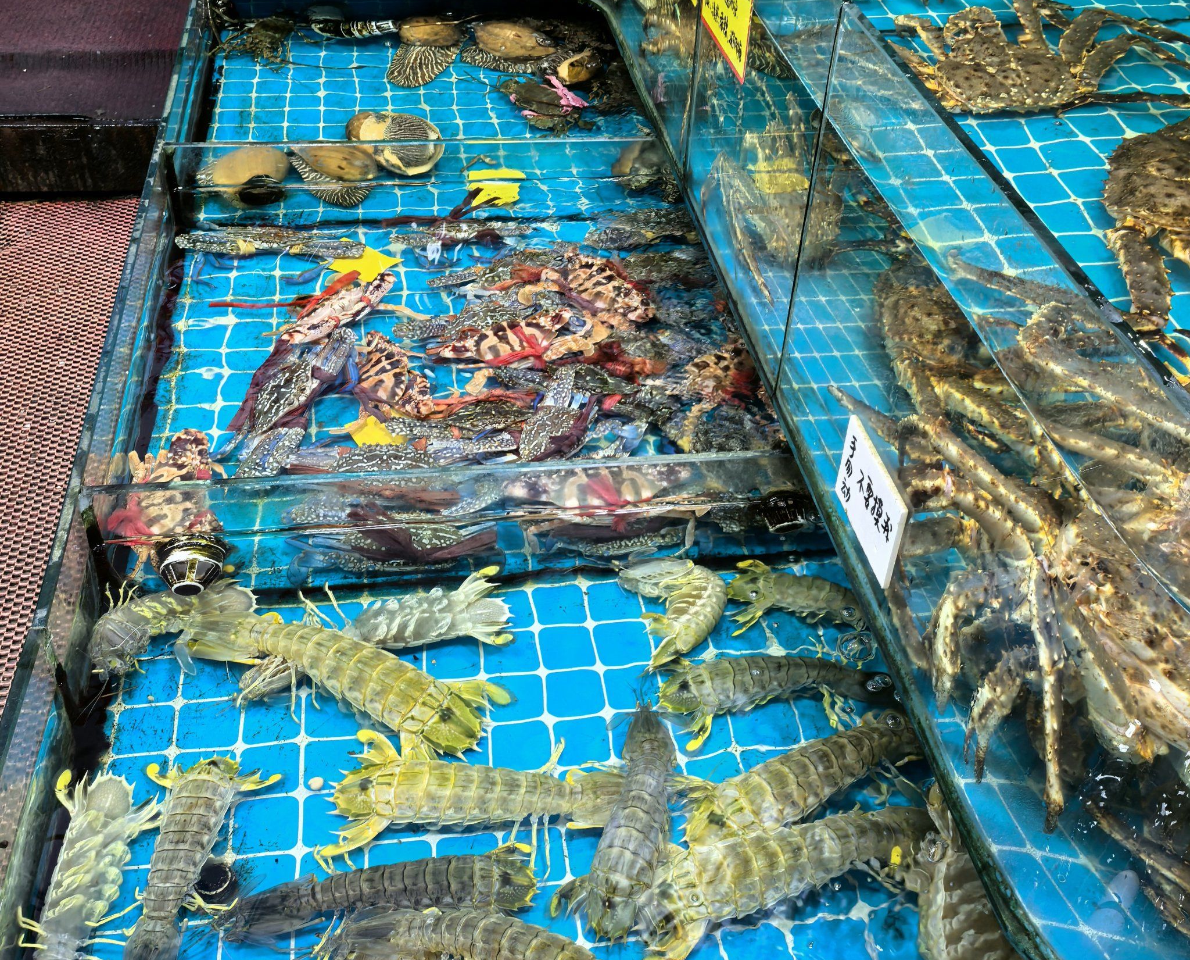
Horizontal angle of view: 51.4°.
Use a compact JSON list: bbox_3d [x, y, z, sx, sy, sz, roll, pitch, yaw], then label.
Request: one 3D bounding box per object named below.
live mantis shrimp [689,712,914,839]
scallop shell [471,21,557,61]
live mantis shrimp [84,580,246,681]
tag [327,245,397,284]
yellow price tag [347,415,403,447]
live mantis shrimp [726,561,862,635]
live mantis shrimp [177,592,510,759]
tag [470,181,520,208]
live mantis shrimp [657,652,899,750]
[{"bbox_3d":[0.171,0.232,0.988,0.222,0.040,0.064,-17,45,-21],"label":"live mantis shrimp"},{"bbox_3d":[-0.123,-0.667,1.880,0.130,0.065,0.075,4,41,1],"label":"scallop shell"},{"bbox_3d":[-0.370,0.114,1.067,0.134,0.038,0.098,-21,47,-25],"label":"live mantis shrimp"},{"bbox_3d":[-0.290,-0.270,1.543,0.095,0.003,0.092,-4,42,-8],"label":"tag"},{"bbox_3d":[-0.229,-0.055,1.316,0.085,0.004,0.065,2,42,-2],"label":"yellow price tag"},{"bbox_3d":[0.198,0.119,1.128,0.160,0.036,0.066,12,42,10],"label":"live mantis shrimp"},{"bbox_3d":[-0.221,0.160,1.046,0.297,0.045,0.085,14,43,12],"label":"live mantis shrimp"},{"bbox_3d":[-0.134,-0.383,1.660,0.070,0.006,0.072,-4,42,-8],"label":"tag"},{"bbox_3d":[0.162,0.180,1.054,0.218,0.038,0.070,0,42,-4],"label":"live mantis shrimp"}]

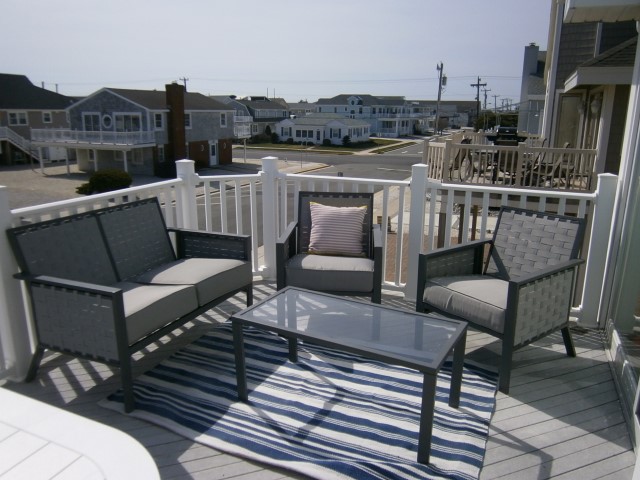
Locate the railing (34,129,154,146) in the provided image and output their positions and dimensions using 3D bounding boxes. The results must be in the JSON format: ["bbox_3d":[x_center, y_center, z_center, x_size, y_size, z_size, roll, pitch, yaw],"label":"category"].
[{"bbox_3d":[-18.744,-8.496,39.328,10.800,1.080,2.700,6,16,23],"label":"railing"}]

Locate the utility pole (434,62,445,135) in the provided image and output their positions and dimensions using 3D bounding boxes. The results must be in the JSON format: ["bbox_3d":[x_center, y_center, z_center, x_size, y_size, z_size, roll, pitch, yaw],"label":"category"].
[{"bbox_3d":[21.242,-24.997,85.459,0.360,12.215,0.360,3,15,-1],"label":"utility pole"}]

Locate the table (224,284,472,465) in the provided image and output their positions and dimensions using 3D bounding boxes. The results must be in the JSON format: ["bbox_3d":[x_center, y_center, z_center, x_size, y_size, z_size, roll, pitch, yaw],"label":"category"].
[{"bbox_3d":[0.135,0.591,2.322,0.990,0.435,0.484,8,17,29],"label":"table"}]

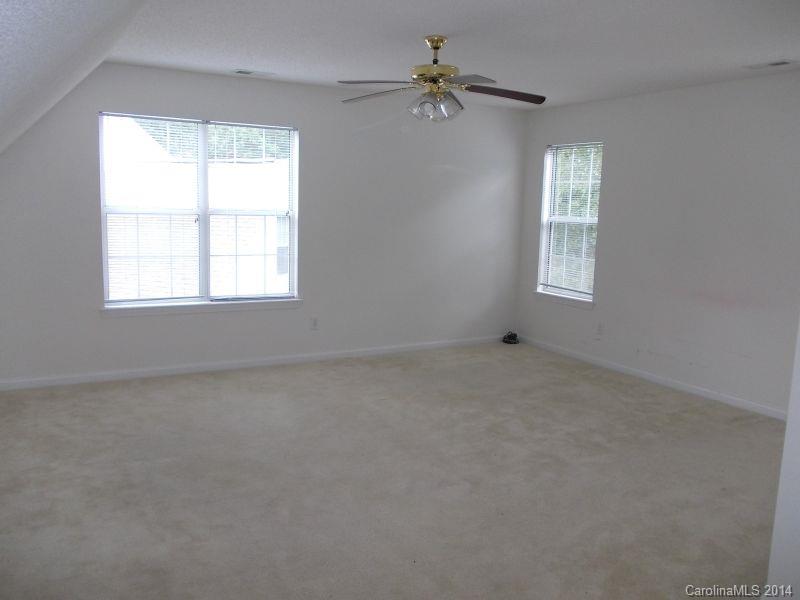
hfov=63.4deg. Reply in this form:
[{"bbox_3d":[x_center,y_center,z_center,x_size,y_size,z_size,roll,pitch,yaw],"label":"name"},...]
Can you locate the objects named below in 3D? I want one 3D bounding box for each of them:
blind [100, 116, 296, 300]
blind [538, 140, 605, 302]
[{"bbox_3d":[-1.607,-0.713,5.383,1.590,1.500,0.110,-3,10,-29],"label":"blind"},{"bbox_3d":[1.700,-0.804,6.408,0.070,1.430,0.760,-3,10,-29],"label":"blind"}]

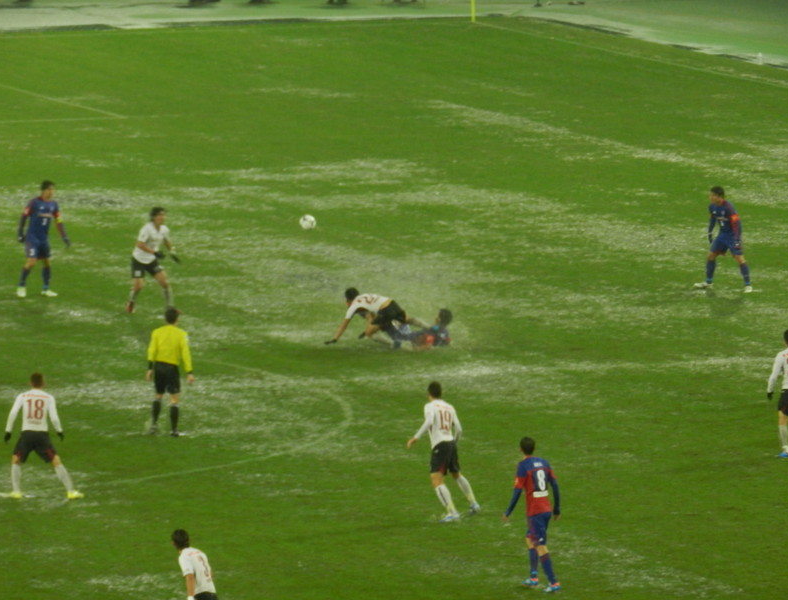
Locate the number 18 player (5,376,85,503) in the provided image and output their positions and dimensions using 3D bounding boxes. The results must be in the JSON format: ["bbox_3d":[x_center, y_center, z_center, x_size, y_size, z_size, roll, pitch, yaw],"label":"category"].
[{"bbox_3d":[-4.354,1.665,106.459,0.970,1.590,0.480,0,7,0],"label":"number 18 player"}]

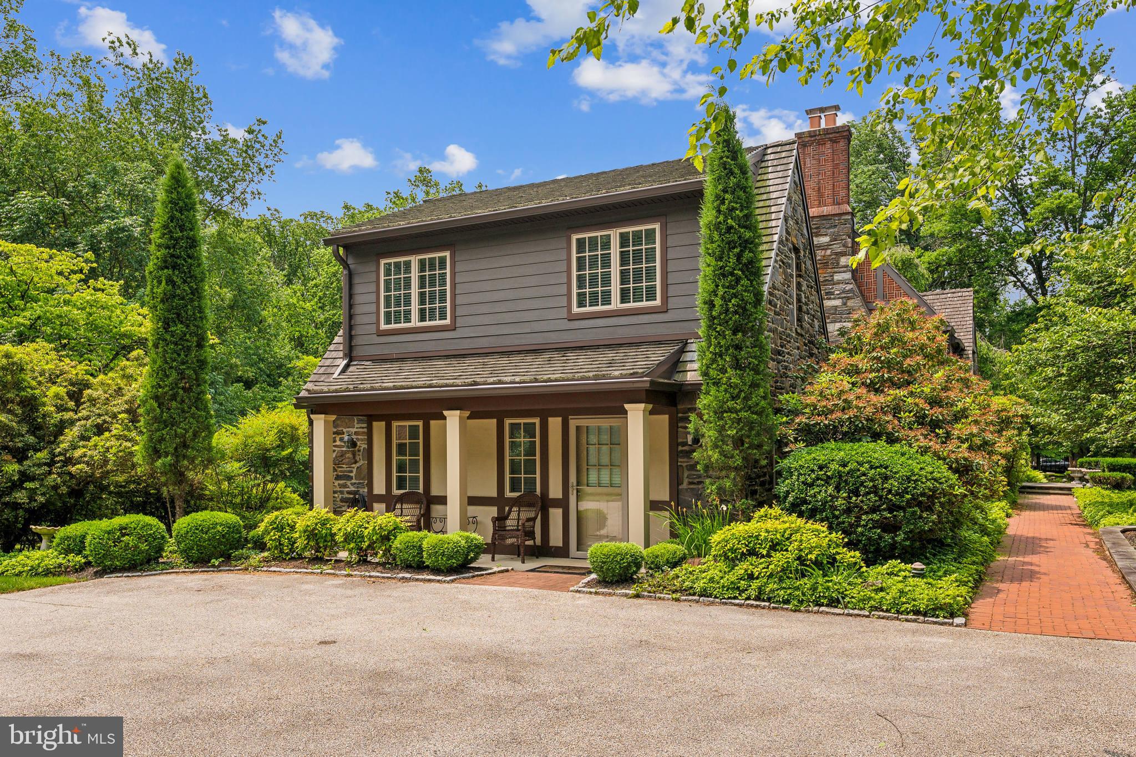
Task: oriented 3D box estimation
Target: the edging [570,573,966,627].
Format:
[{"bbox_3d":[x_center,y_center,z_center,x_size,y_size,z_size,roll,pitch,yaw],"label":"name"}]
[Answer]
[{"bbox_3d":[2.100,2.449,9.389,4.455,0.130,1.342,-3,-5,27],"label":"edging"}]

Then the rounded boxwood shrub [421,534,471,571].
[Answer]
[{"bbox_3d":[-1.681,2.363,11.300,0.680,0.520,0.660,0,-5,0],"label":"rounded boxwood shrub"}]

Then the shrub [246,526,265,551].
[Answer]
[{"bbox_3d":[-5.066,2.618,13.400,0.460,0.410,0.460,-2,-4,26],"label":"shrub"}]

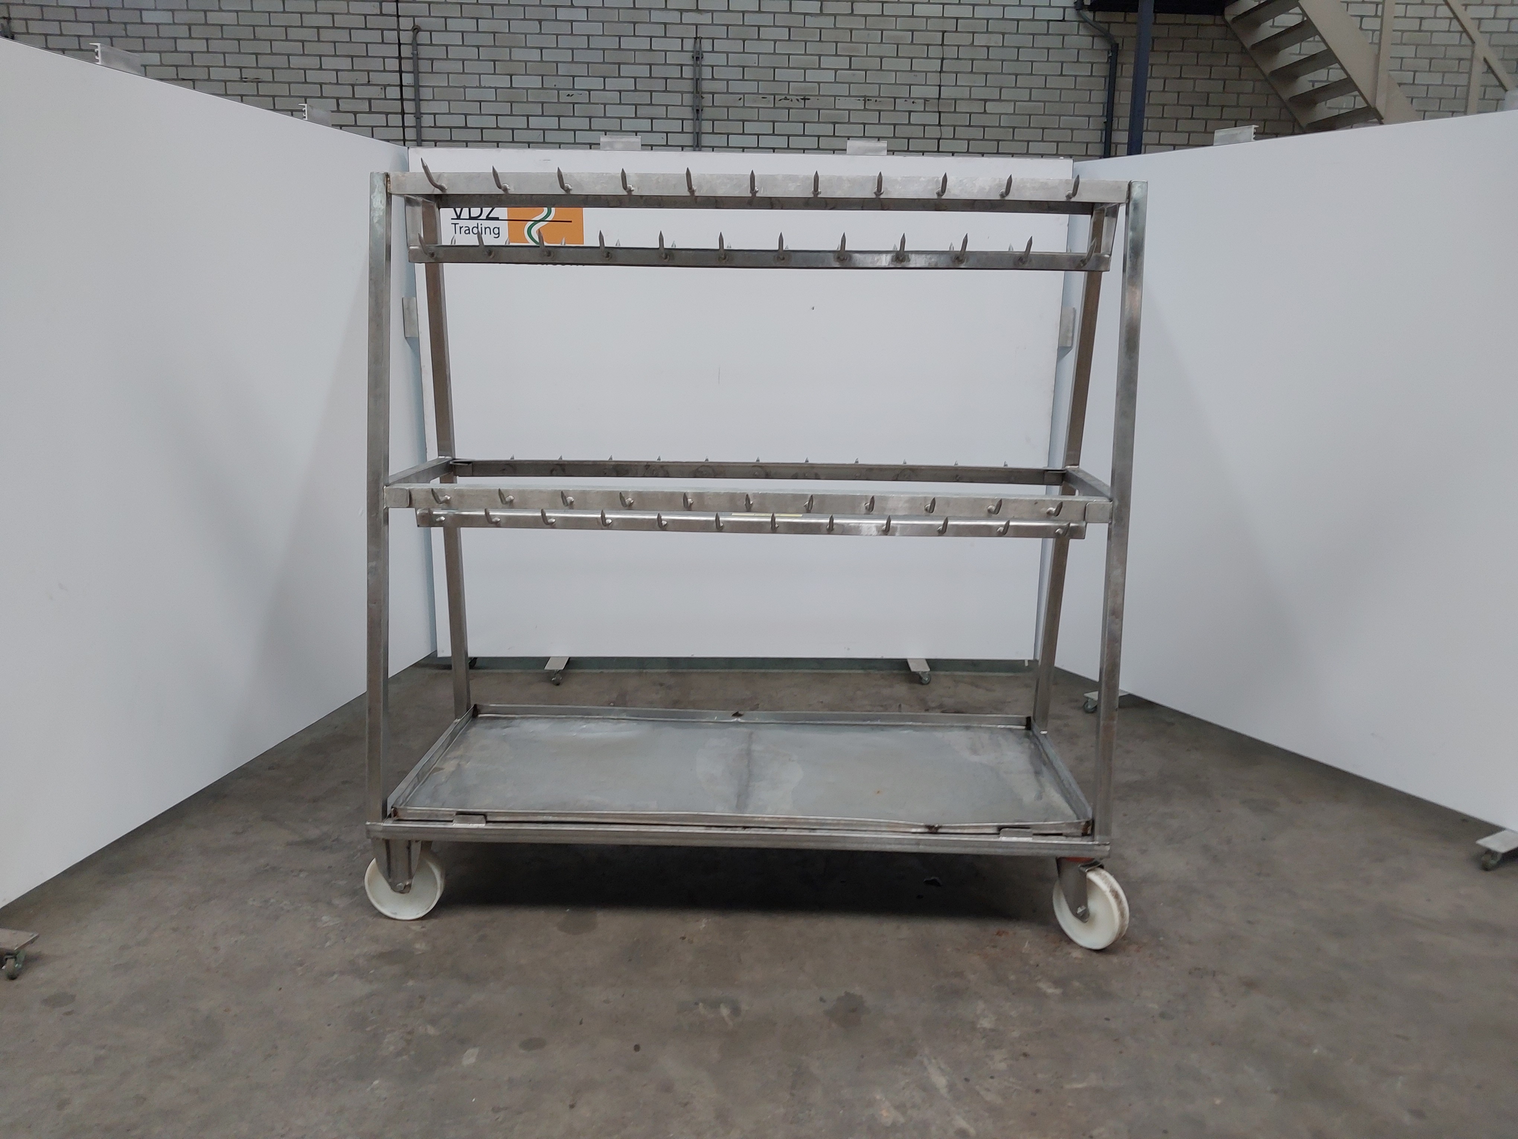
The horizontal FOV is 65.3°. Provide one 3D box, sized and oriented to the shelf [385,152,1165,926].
[{"bbox_3d":[-0.022,-0.071,3.254,1.901,1.923,0.861,2,12,2],"label":"shelf"}]

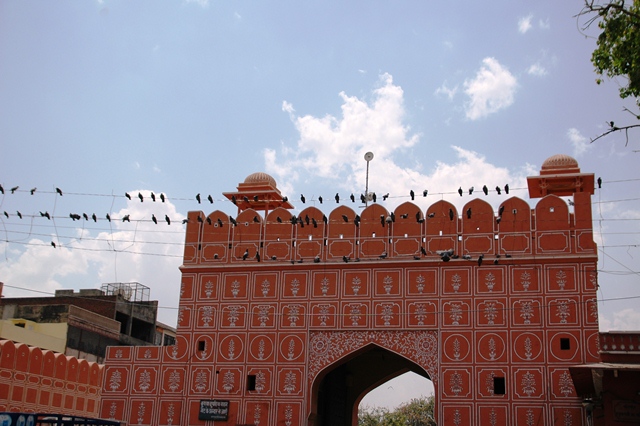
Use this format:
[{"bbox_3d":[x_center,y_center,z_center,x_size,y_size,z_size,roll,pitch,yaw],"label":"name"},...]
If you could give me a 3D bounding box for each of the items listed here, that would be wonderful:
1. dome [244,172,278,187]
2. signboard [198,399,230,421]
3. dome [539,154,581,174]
[{"bbox_3d":[-3.216,-1.708,46.508,1.743,1.017,1.743,-3,-19,16],"label":"dome"},{"bbox_3d":[-4.593,8.563,36.983,1.347,0.865,0.060,-3,-19,16],"label":"signboard"},{"bbox_3d":[11.889,-2.313,42.190,1.815,1.133,1.815,-3,-19,16],"label":"dome"}]

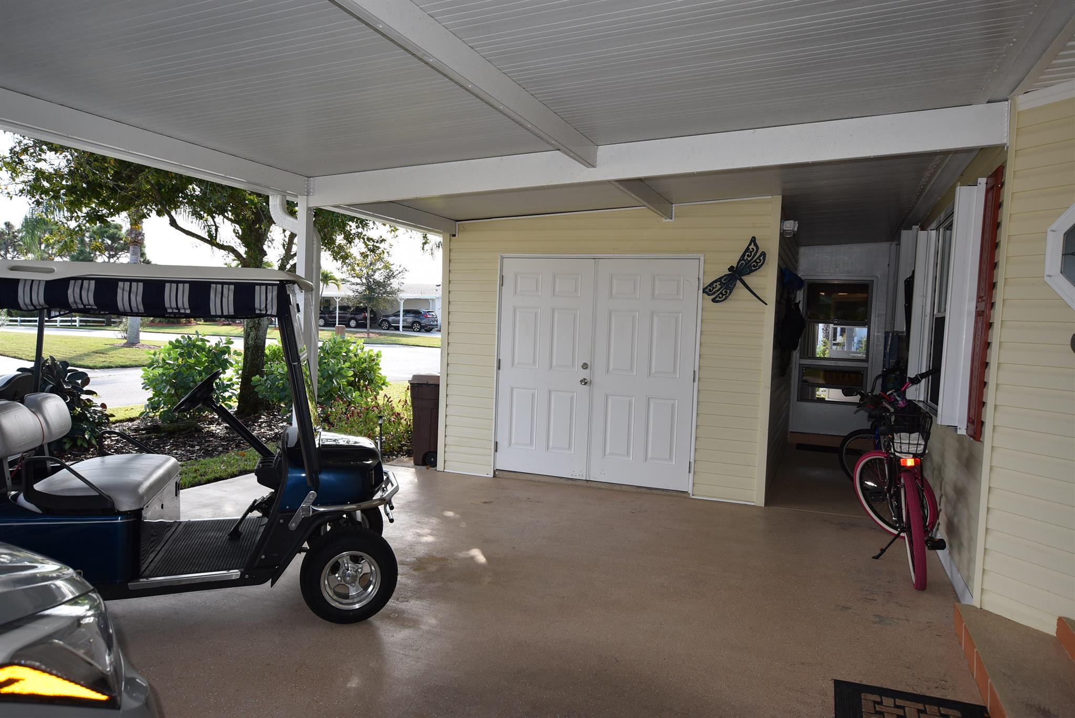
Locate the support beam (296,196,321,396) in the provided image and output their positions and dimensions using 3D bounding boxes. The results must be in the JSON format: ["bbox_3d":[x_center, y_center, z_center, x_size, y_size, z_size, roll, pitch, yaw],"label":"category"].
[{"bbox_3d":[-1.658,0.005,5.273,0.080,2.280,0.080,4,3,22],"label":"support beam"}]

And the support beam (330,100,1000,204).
[{"bbox_3d":[0.356,-1.149,4.417,4.170,0.207,0.060,0,2,22],"label":"support beam"}]

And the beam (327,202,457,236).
[{"bbox_3d":[-1.208,-1.221,6.217,0.070,0.150,2.160,4,3,22],"label":"beam"}]

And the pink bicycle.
[{"bbox_3d":[2.377,0.715,4.853,0.580,1.220,1.720,4,3,22],"label":"pink bicycle"}]

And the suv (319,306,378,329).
[{"bbox_3d":[-15.100,-3.260,58.500,4.900,1.760,1.950,3,3,20],"label":"suv"}]

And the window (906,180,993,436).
[{"bbox_3d":[2.898,-0.335,5.419,0.130,1.470,2.550,4,3,22],"label":"window"}]

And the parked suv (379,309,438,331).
[{"bbox_3d":[-10.000,-2.940,57.400,4.600,1.680,1.860,3,3,20],"label":"parked suv"}]

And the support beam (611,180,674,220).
[{"bbox_3d":[0.745,-1.234,5.440,0.055,0.140,2.150,4,3,22],"label":"support beam"}]

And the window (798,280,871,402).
[{"bbox_3d":[3.793,-0.219,9.543,0.800,1.540,0.070,4,3,22],"label":"window"}]

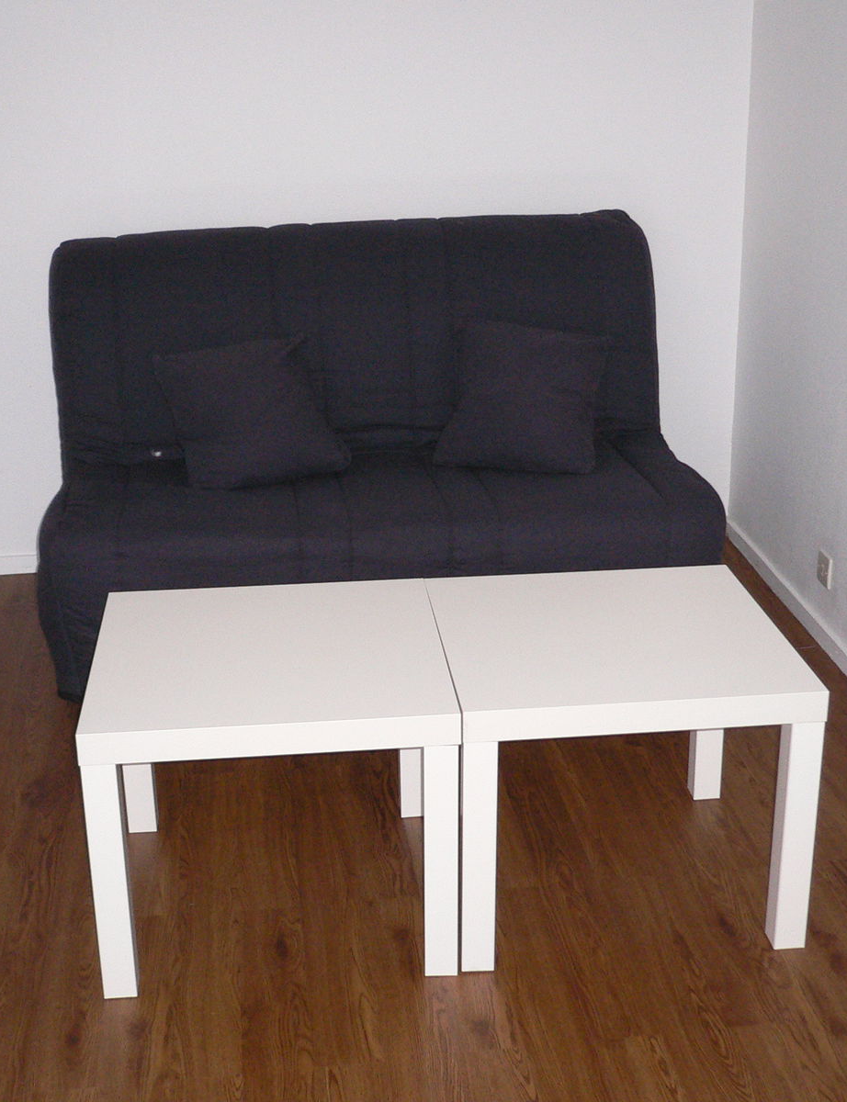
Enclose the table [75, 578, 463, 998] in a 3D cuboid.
[{"bbox_3d":[-0.244,0.366,2.452,0.550,0.450,0.545,-3,20,-5],"label":"table"}]

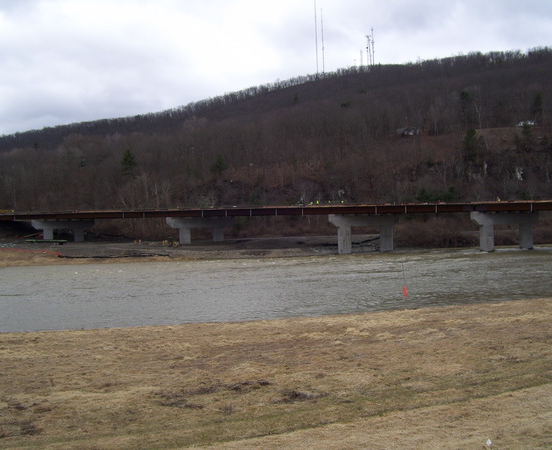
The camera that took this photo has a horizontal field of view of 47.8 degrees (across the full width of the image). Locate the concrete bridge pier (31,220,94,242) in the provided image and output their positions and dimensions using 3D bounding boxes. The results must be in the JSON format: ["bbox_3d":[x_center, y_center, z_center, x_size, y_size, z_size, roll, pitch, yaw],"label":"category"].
[{"bbox_3d":[-67.728,2.003,198.000,18.600,7.100,2.000,-1,-1,-20],"label":"concrete bridge pier"}]

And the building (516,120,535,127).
[{"bbox_3d":[168.283,-68.460,420.000,12.500,3.900,8.000,-2,-1,17],"label":"building"}]

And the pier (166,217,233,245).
[{"bbox_3d":[-22.113,1.648,180.000,19.000,7.900,2.000,-1,-1,-20],"label":"pier"}]

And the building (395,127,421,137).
[{"bbox_3d":[85.113,-60.061,400.000,15.500,5.300,9.500,-2,-1,11],"label":"building"}]

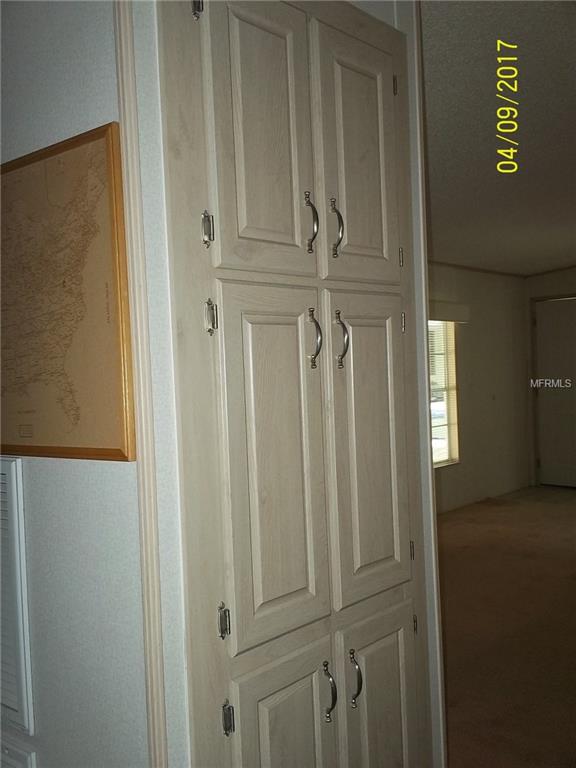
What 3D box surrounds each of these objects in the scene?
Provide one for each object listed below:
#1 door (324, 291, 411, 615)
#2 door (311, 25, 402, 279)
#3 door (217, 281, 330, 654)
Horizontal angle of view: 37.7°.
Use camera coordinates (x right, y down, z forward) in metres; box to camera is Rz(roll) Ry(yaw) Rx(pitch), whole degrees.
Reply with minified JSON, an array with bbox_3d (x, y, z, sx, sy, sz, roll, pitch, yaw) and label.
[{"bbox_3d":[0.191,0.135,1.902,0.024,0.685,0.308,-2,1,38],"label":"door"},{"bbox_3d":[0.166,-0.503,1.891,0.024,0.548,0.308,-2,1,38],"label":"door"},{"bbox_3d":[-0.015,0.148,1.636,0.024,0.685,0.297,-2,1,38],"label":"door"}]

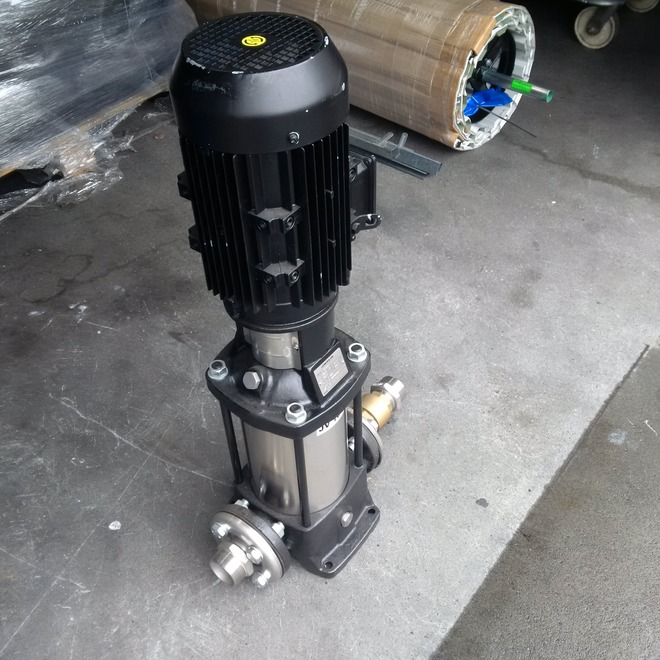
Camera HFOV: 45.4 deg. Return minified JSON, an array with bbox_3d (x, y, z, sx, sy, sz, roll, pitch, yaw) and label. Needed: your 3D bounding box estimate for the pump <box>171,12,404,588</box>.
[{"bbox_3d":[-0.032,-0.013,1.164,0.252,0.877,0.505,26,50,27],"label":"pump"}]

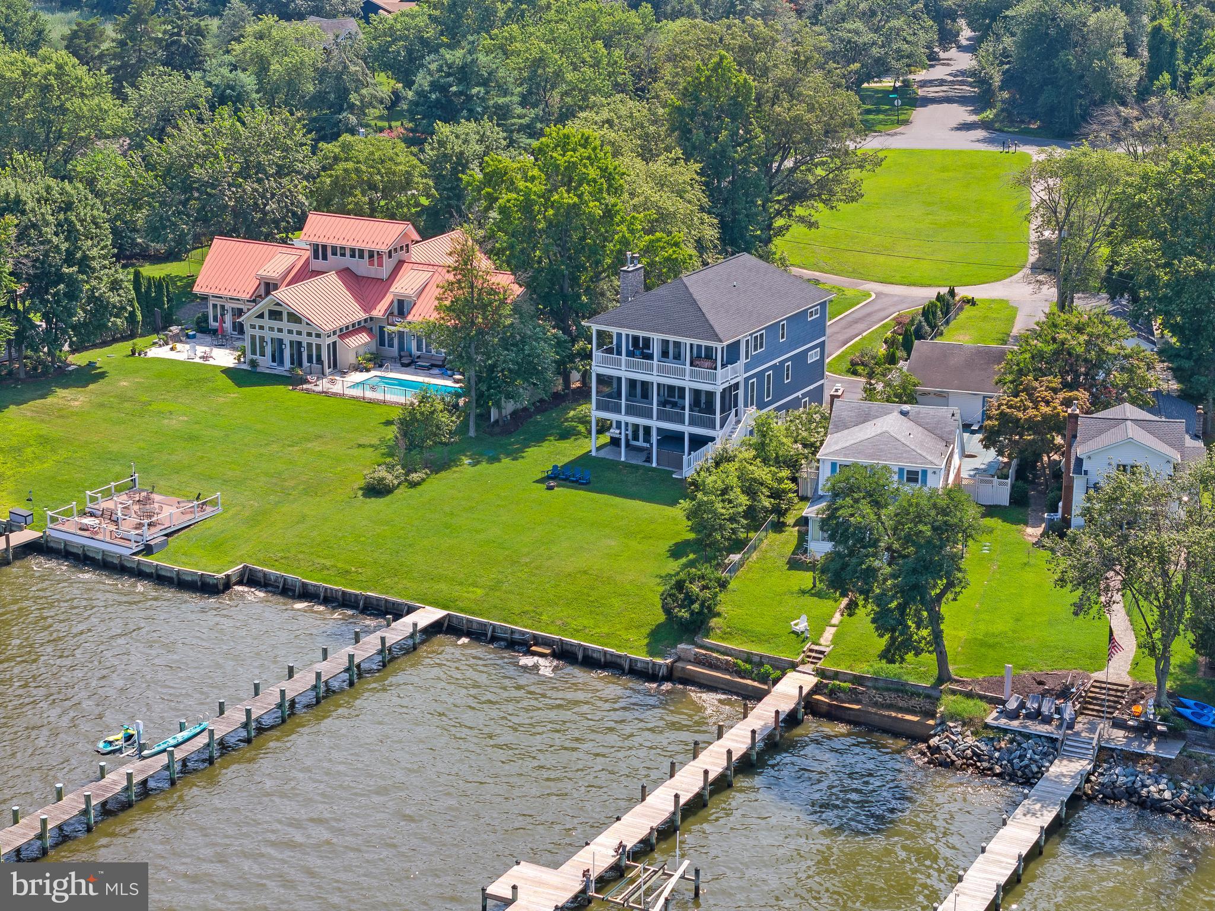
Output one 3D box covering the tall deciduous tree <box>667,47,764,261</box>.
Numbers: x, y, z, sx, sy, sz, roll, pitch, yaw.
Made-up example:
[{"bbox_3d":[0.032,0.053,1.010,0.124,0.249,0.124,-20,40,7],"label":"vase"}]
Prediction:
[{"bbox_3d":[9.330,-24.000,208.856,8.400,20.559,8.400,0,17,0],"label":"tall deciduous tree"}]

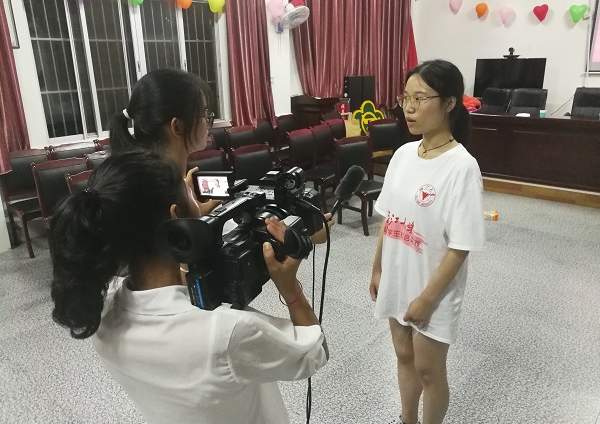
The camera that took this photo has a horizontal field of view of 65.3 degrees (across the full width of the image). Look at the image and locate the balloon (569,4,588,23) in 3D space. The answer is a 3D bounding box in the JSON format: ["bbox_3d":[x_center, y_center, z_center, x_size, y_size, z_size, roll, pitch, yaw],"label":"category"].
[{"bbox_3d":[4.372,-3.103,7.333,0.248,0.277,0.164,14,23,38],"label":"balloon"}]

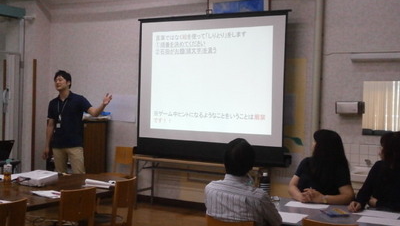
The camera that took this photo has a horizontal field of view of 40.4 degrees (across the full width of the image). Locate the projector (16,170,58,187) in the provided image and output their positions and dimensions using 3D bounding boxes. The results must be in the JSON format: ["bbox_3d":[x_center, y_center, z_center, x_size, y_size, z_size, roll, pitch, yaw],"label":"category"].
[{"bbox_3d":[-1.370,0.555,4.650,0.250,0.070,0.230,2,8,29],"label":"projector"}]

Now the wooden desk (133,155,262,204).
[{"bbox_3d":[0.032,0.944,6.805,1.810,0.700,0.480,2,1,29],"label":"wooden desk"}]

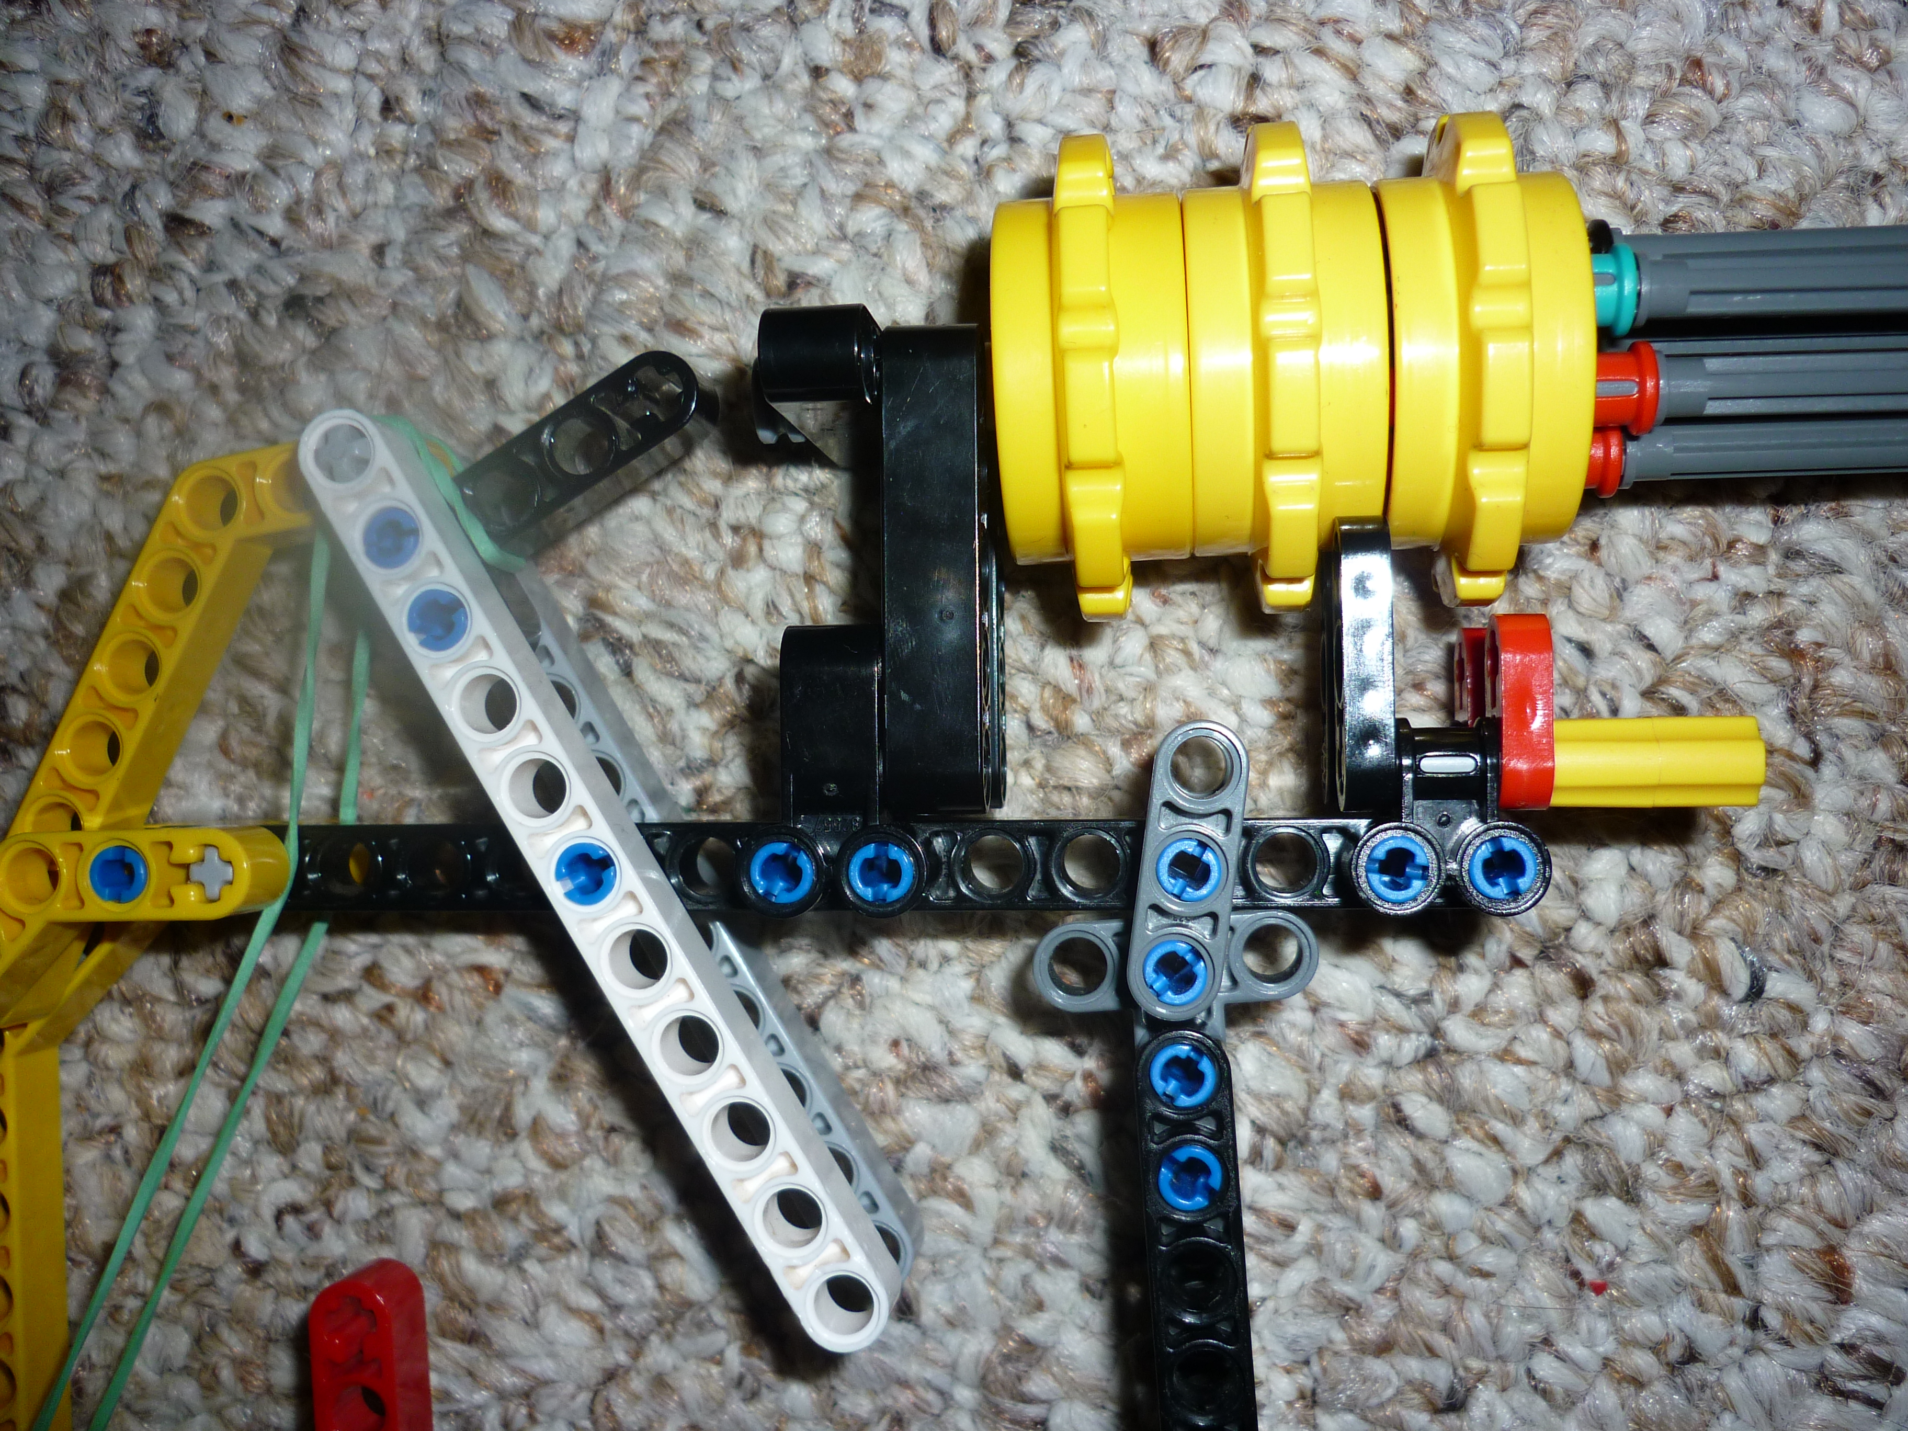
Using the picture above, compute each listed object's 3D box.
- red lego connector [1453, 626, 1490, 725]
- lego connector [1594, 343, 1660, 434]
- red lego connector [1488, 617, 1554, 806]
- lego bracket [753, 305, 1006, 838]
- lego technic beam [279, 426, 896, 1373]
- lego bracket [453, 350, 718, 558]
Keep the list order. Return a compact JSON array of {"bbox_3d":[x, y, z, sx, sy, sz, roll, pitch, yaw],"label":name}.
[{"bbox_3d":[0.046,0.000,0.159,0.004,0.007,0.015,-1,89,6],"label":"red lego connector"},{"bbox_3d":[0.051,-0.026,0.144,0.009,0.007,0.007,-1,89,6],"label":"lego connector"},{"bbox_3d":[0.044,0.000,0.143,0.004,0.007,0.015,-1,89,6],"label":"red lego connector"},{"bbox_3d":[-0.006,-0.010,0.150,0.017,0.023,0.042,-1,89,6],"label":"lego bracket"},{"bbox_3d":[-0.029,0.013,0.151,0.007,0.008,0.087,-32,86,5],"label":"lego technic beam"},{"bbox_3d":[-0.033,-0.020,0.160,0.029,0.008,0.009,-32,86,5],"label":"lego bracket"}]

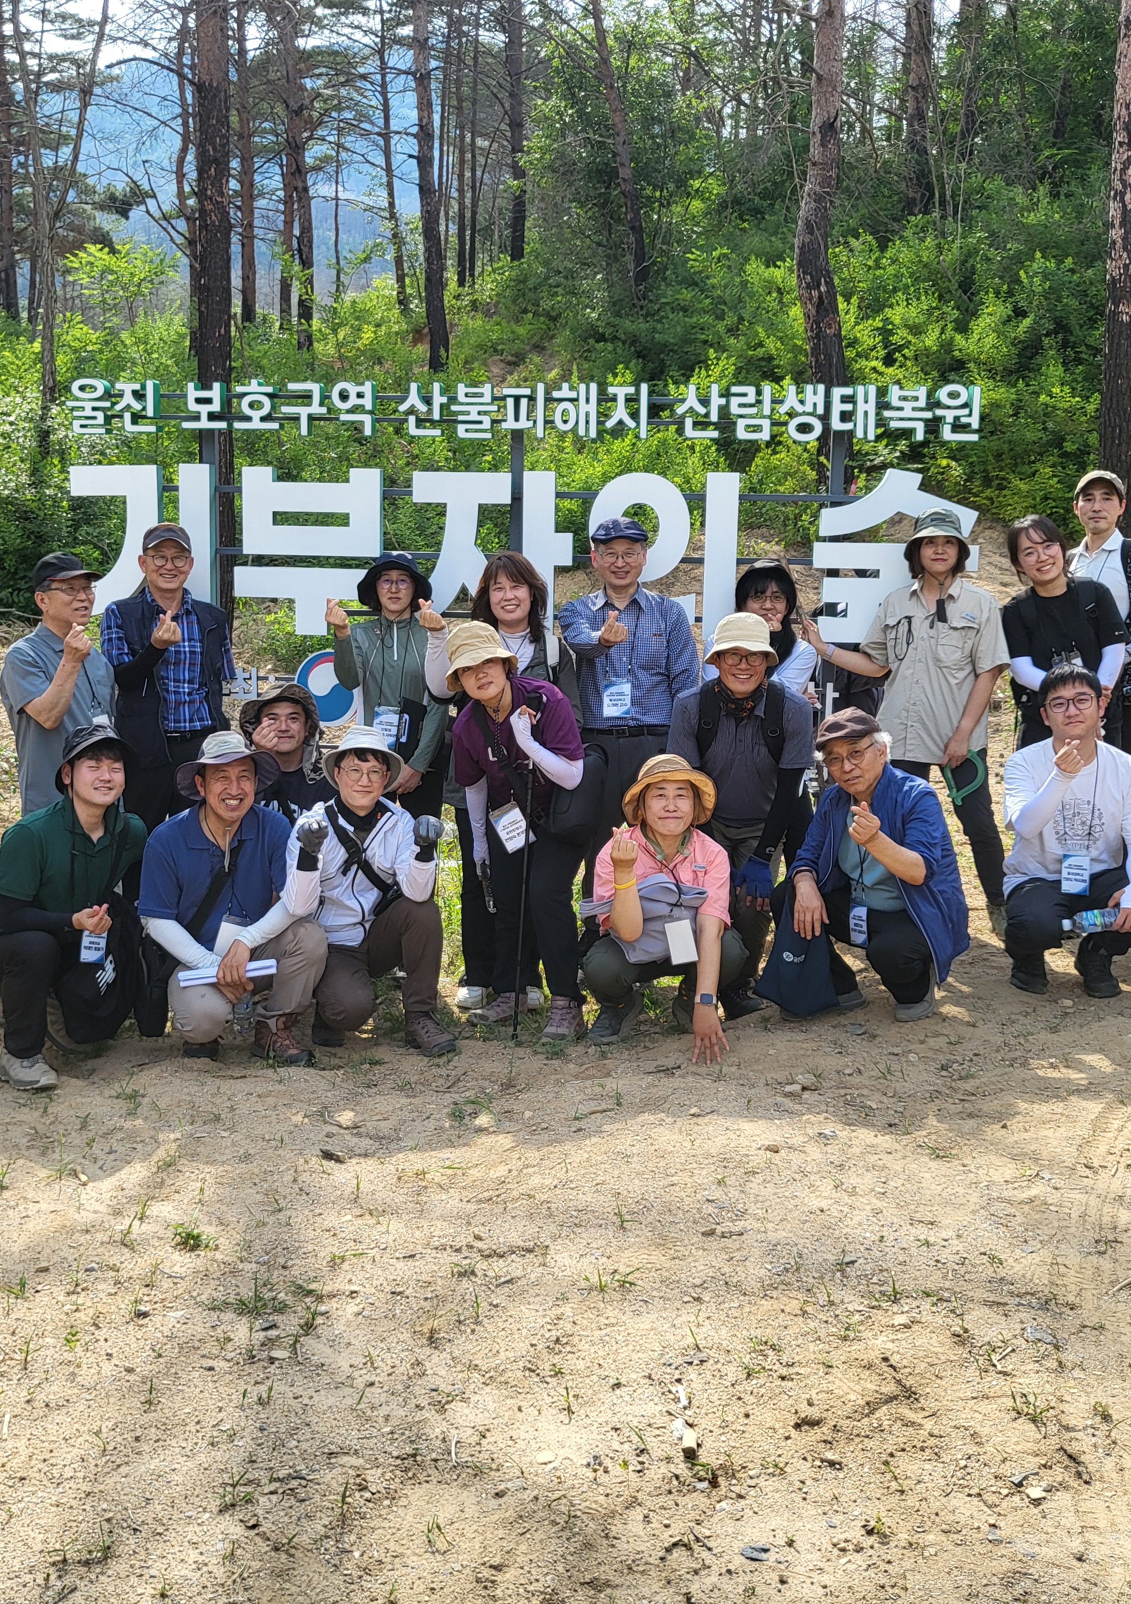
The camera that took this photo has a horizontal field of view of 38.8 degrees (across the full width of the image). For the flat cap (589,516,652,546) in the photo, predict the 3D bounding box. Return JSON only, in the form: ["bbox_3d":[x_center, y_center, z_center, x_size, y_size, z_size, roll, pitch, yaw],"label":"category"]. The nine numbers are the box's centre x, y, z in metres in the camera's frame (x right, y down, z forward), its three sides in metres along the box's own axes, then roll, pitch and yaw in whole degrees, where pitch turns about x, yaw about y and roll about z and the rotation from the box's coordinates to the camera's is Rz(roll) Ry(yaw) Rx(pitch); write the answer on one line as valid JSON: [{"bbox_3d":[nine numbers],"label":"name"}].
[{"bbox_3d":[0.193,-0.963,5.700,0.200,0.115,0.260,1,4,5],"label":"flat cap"}]

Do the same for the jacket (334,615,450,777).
[{"bbox_3d":[-0.631,-0.380,5.750,0.420,0.580,0.300,-1,7,-5],"label":"jacket"}]

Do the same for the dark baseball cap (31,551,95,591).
[{"bbox_3d":[-1.669,-0.771,5.350,0.260,0.135,0.185,9,11,44],"label":"dark baseball cap"}]

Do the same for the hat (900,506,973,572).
[{"bbox_3d":[1.385,-0.989,6.000,0.270,0.180,0.285,1,3,12],"label":"hat"}]

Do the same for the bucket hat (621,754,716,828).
[{"bbox_3d":[0.317,-0.039,4.950,0.290,0.185,0.300,1,-8,2],"label":"bucket hat"}]

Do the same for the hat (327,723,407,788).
[{"bbox_3d":[-0.625,-0.150,5.070,0.255,0.170,0.270,1,-8,-3],"label":"hat"}]

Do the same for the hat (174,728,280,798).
[{"bbox_3d":[-1.028,-0.119,4.880,0.325,0.160,0.340,-11,-8,-19],"label":"hat"}]

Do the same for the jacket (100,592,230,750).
[{"bbox_3d":[-1.388,-0.447,5.620,0.460,0.590,0.300,-1,8,-12],"label":"jacket"}]

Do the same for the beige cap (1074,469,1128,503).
[{"bbox_3d":[2.069,-1.226,6.200,0.185,0.120,0.260,2,6,18],"label":"beige cap"}]

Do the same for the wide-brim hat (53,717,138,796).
[{"bbox_3d":[-1.453,-0.148,4.930,0.255,0.195,0.280,-6,-4,-26],"label":"wide-brim hat"}]

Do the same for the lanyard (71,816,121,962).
[{"bbox_3d":[-1.445,0.271,4.950,0.140,0.440,0.110,-7,16,-30],"label":"lanyard"}]

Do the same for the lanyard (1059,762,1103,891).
[{"bbox_3d":[1.650,0.062,5.150,0.150,0.470,0.110,2,1,14],"label":"lanyard"}]

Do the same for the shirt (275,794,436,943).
[{"bbox_3d":[-0.649,0.220,5.030,0.490,0.470,0.360,0,8,-3],"label":"shirt"}]

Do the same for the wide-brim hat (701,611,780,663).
[{"bbox_3d":[0.588,-0.548,5.380,0.250,0.155,0.265,1,0,3],"label":"wide-brim hat"}]

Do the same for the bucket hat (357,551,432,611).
[{"bbox_3d":[-0.610,-0.796,5.750,0.270,0.195,0.290,0,10,-3],"label":"bucket hat"}]

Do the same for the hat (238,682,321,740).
[{"bbox_3d":[-0.978,-0.312,5.500,0.275,0.175,0.295,1,0,-5],"label":"hat"}]

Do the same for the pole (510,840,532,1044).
[{"bbox_3d":[-0.131,0.219,5.165,0.050,1.130,0.050,3,9,0],"label":"pole"}]

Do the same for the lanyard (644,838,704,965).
[{"bbox_3d":[0.326,0.296,4.860,0.180,0.400,0.170,1,8,3],"label":"lanyard"}]

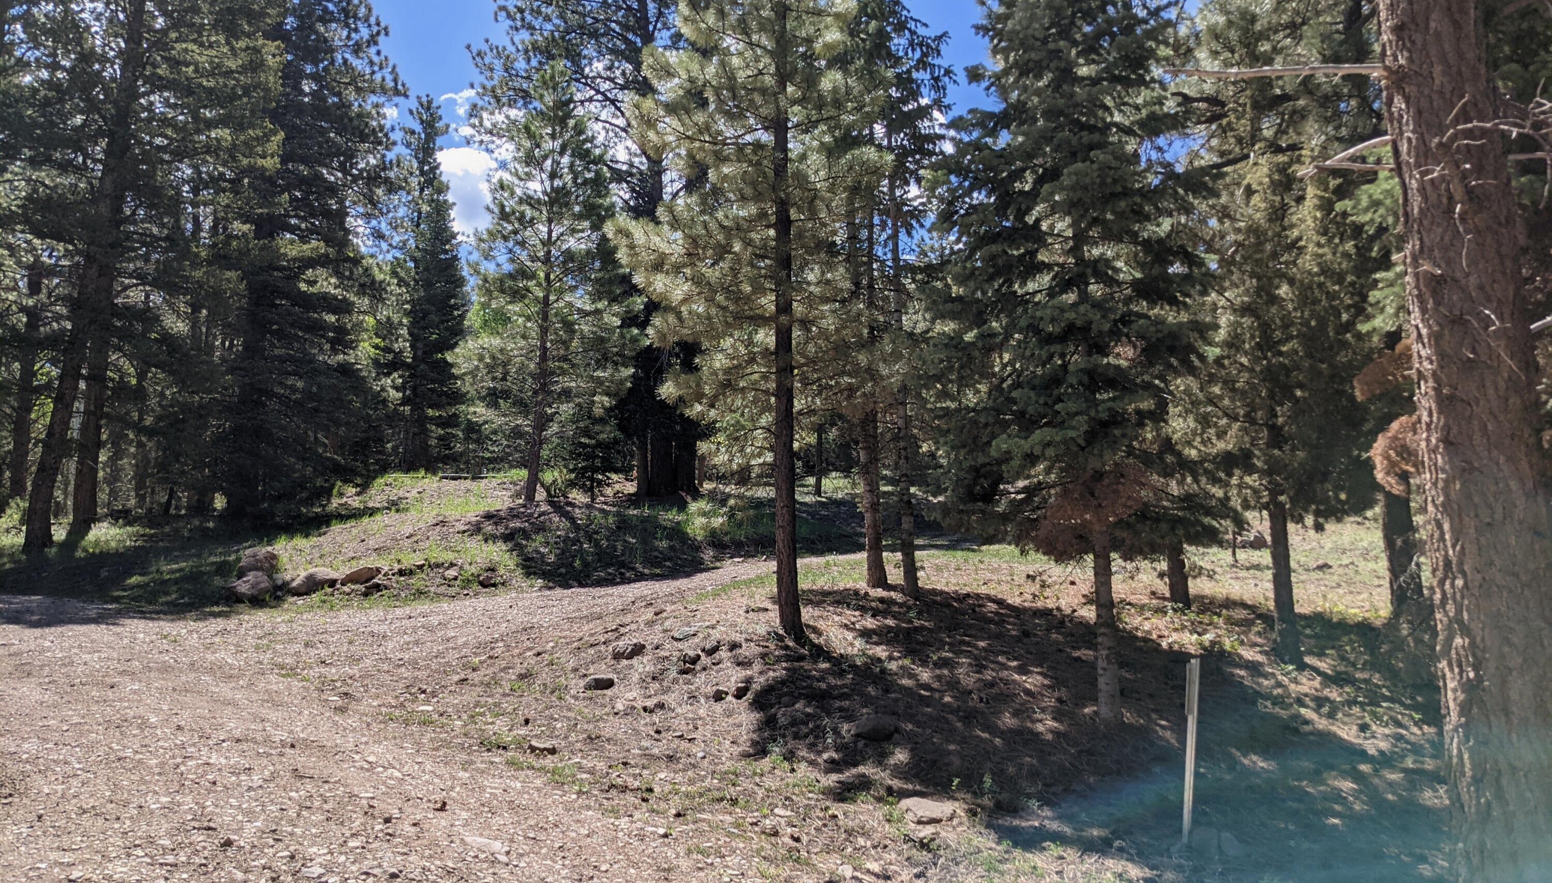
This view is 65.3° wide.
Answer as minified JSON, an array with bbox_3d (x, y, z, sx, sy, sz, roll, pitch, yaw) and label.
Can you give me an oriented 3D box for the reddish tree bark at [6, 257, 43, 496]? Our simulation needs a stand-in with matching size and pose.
[{"bbox_3d":[-18.255,-1.523,29.473,0.440,6.000,0.440,5,-11,-32],"label":"reddish tree bark"}]

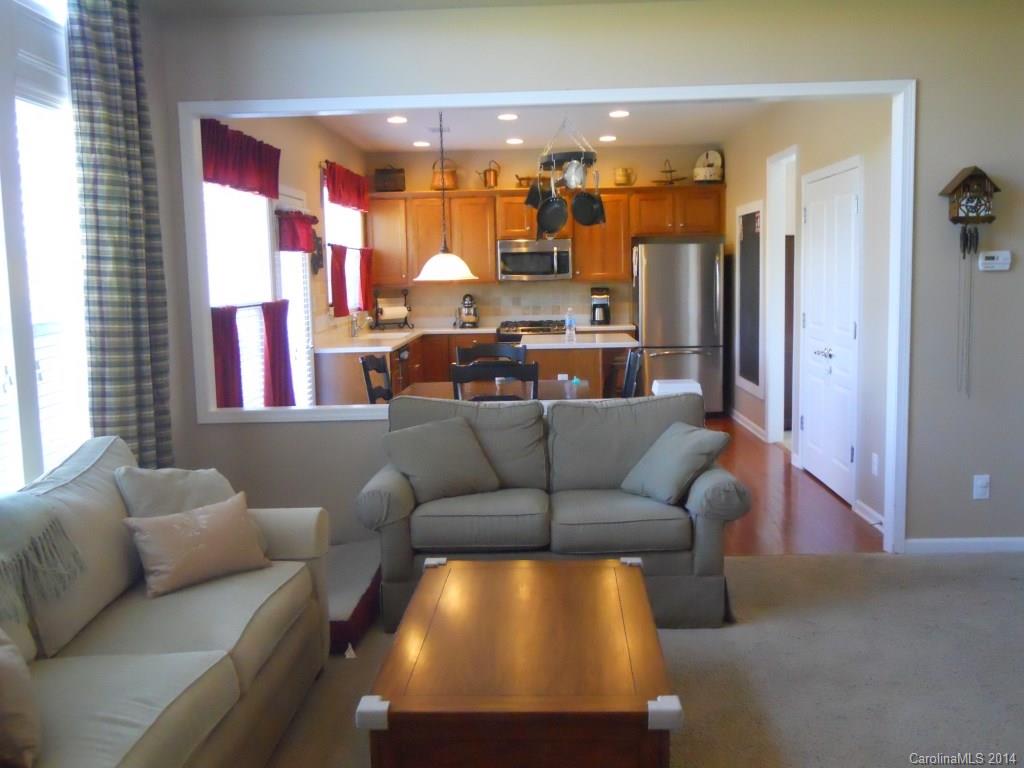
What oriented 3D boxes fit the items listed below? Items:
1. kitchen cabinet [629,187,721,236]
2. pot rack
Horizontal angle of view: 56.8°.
[{"bbox_3d":[1.659,-1.742,9.633,0.945,0.498,0.340,-1,7,2],"label":"kitchen cabinet"},{"bbox_3d":[0.446,-1.915,7.484,0.450,0.450,0.420,-1,7,2],"label":"pot rack"}]

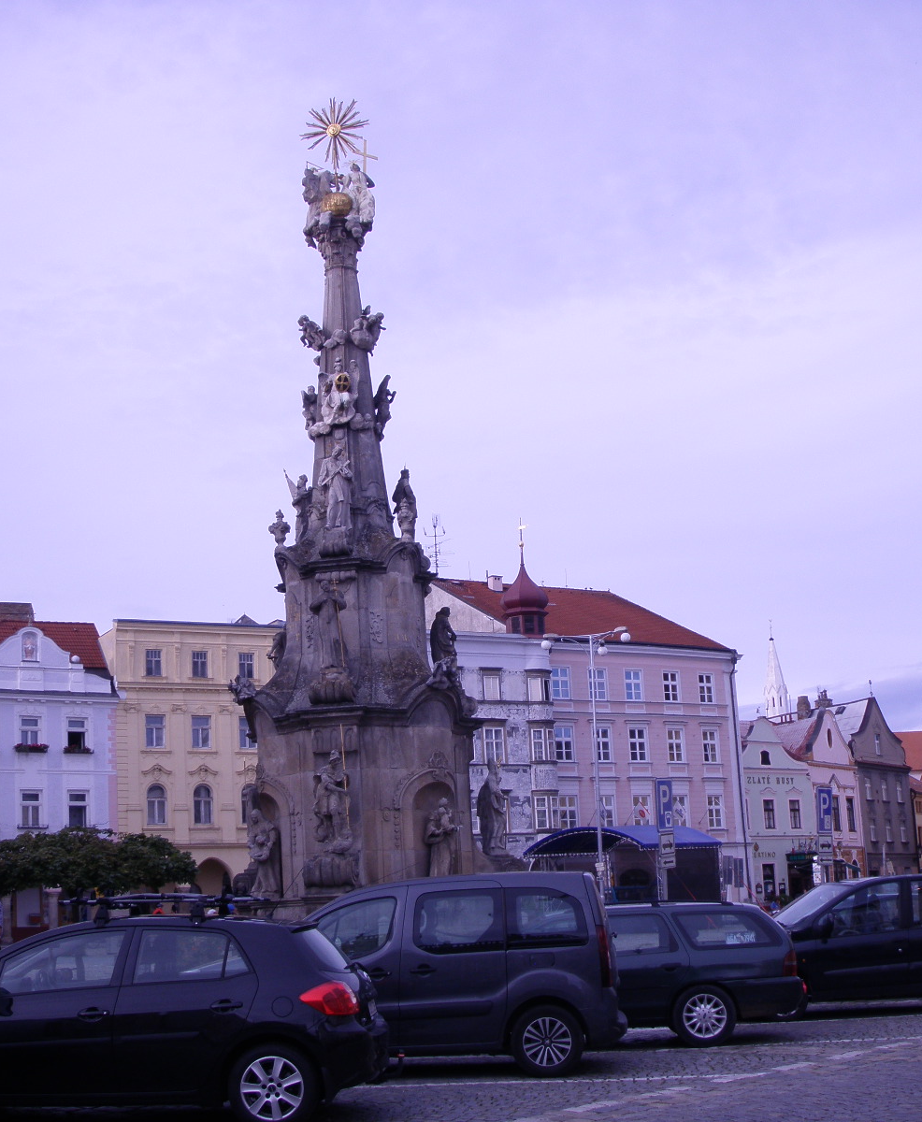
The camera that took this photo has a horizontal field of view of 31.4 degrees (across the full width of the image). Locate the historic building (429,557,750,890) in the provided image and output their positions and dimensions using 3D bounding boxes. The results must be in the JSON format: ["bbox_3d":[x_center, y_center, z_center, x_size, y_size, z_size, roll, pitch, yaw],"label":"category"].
[{"bbox_3d":[3.344,11.282,100.349,22.300,20.400,16.000,5,-14,-30],"label":"historic building"}]

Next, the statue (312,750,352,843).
[{"bbox_3d":[-2.582,4.670,32.684,0.800,1.870,0.700,-4,-13,9],"label":"statue"}]

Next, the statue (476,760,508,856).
[{"bbox_3d":[0.700,5.557,37.135,0.700,2.150,0.780,0,-12,-13],"label":"statue"}]

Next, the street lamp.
[{"bbox_3d":[4.332,7.038,53.703,2.900,9.970,2.600,-2,-12,0],"label":"street lamp"}]

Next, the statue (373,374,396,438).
[{"bbox_3d":[-1.789,-3.622,38.373,0.520,1.420,0.700,0,-12,-15],"label":"statue"}]

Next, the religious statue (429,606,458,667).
[{"bbox_3d":[-0.397,1.848,37.174,0.650,1.690,0.750,1,-13,-17],"label":"religious statue"}]

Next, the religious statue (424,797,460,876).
[{"bbox_3d":[-0.368,5.946,34.412,0.650,1.950,0.750,-13,-15,41],"label":"religious statue"}]

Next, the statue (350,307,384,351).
[{"bbox_3d":[-2.124,-5.304,37.533,0.750,1.070,0.820,-13,-16,39],"label":"statue"}]

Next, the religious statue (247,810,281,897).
[{"bbox_3d":[-4.176,6.190,34.823,0.650,1.830,0.750,10,-17,-44],"label":"religious statue"}]

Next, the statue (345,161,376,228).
[{"bbox_3d":[-2.384,-8.695,38.957,0.750,1.550,0.650,-2,-12,-5],"label":"statue"}]

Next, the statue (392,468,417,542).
[{"bbox_3d":[-1.298,-1.288,37.993,0.580,1.750,0.700,-1,-12,-8],"label":"statue"}]

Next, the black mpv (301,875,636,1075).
[{"bbox_3d":[-0.690,3.971,15.779,4.380,1.810,1.830,-3,-12,2],"label":"black mpv"}]

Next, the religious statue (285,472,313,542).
[{"bbox_3d":[-3.743,-1.166,37.970,0.680,1.810,0.750,-6,-13,18],"label":"religious statue"}]

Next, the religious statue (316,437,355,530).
[{"bbox_3d":[-2.741,-1.676,35.820,0.800,2.060,0.680,-4,-12,7],"label":"religious statue"}]

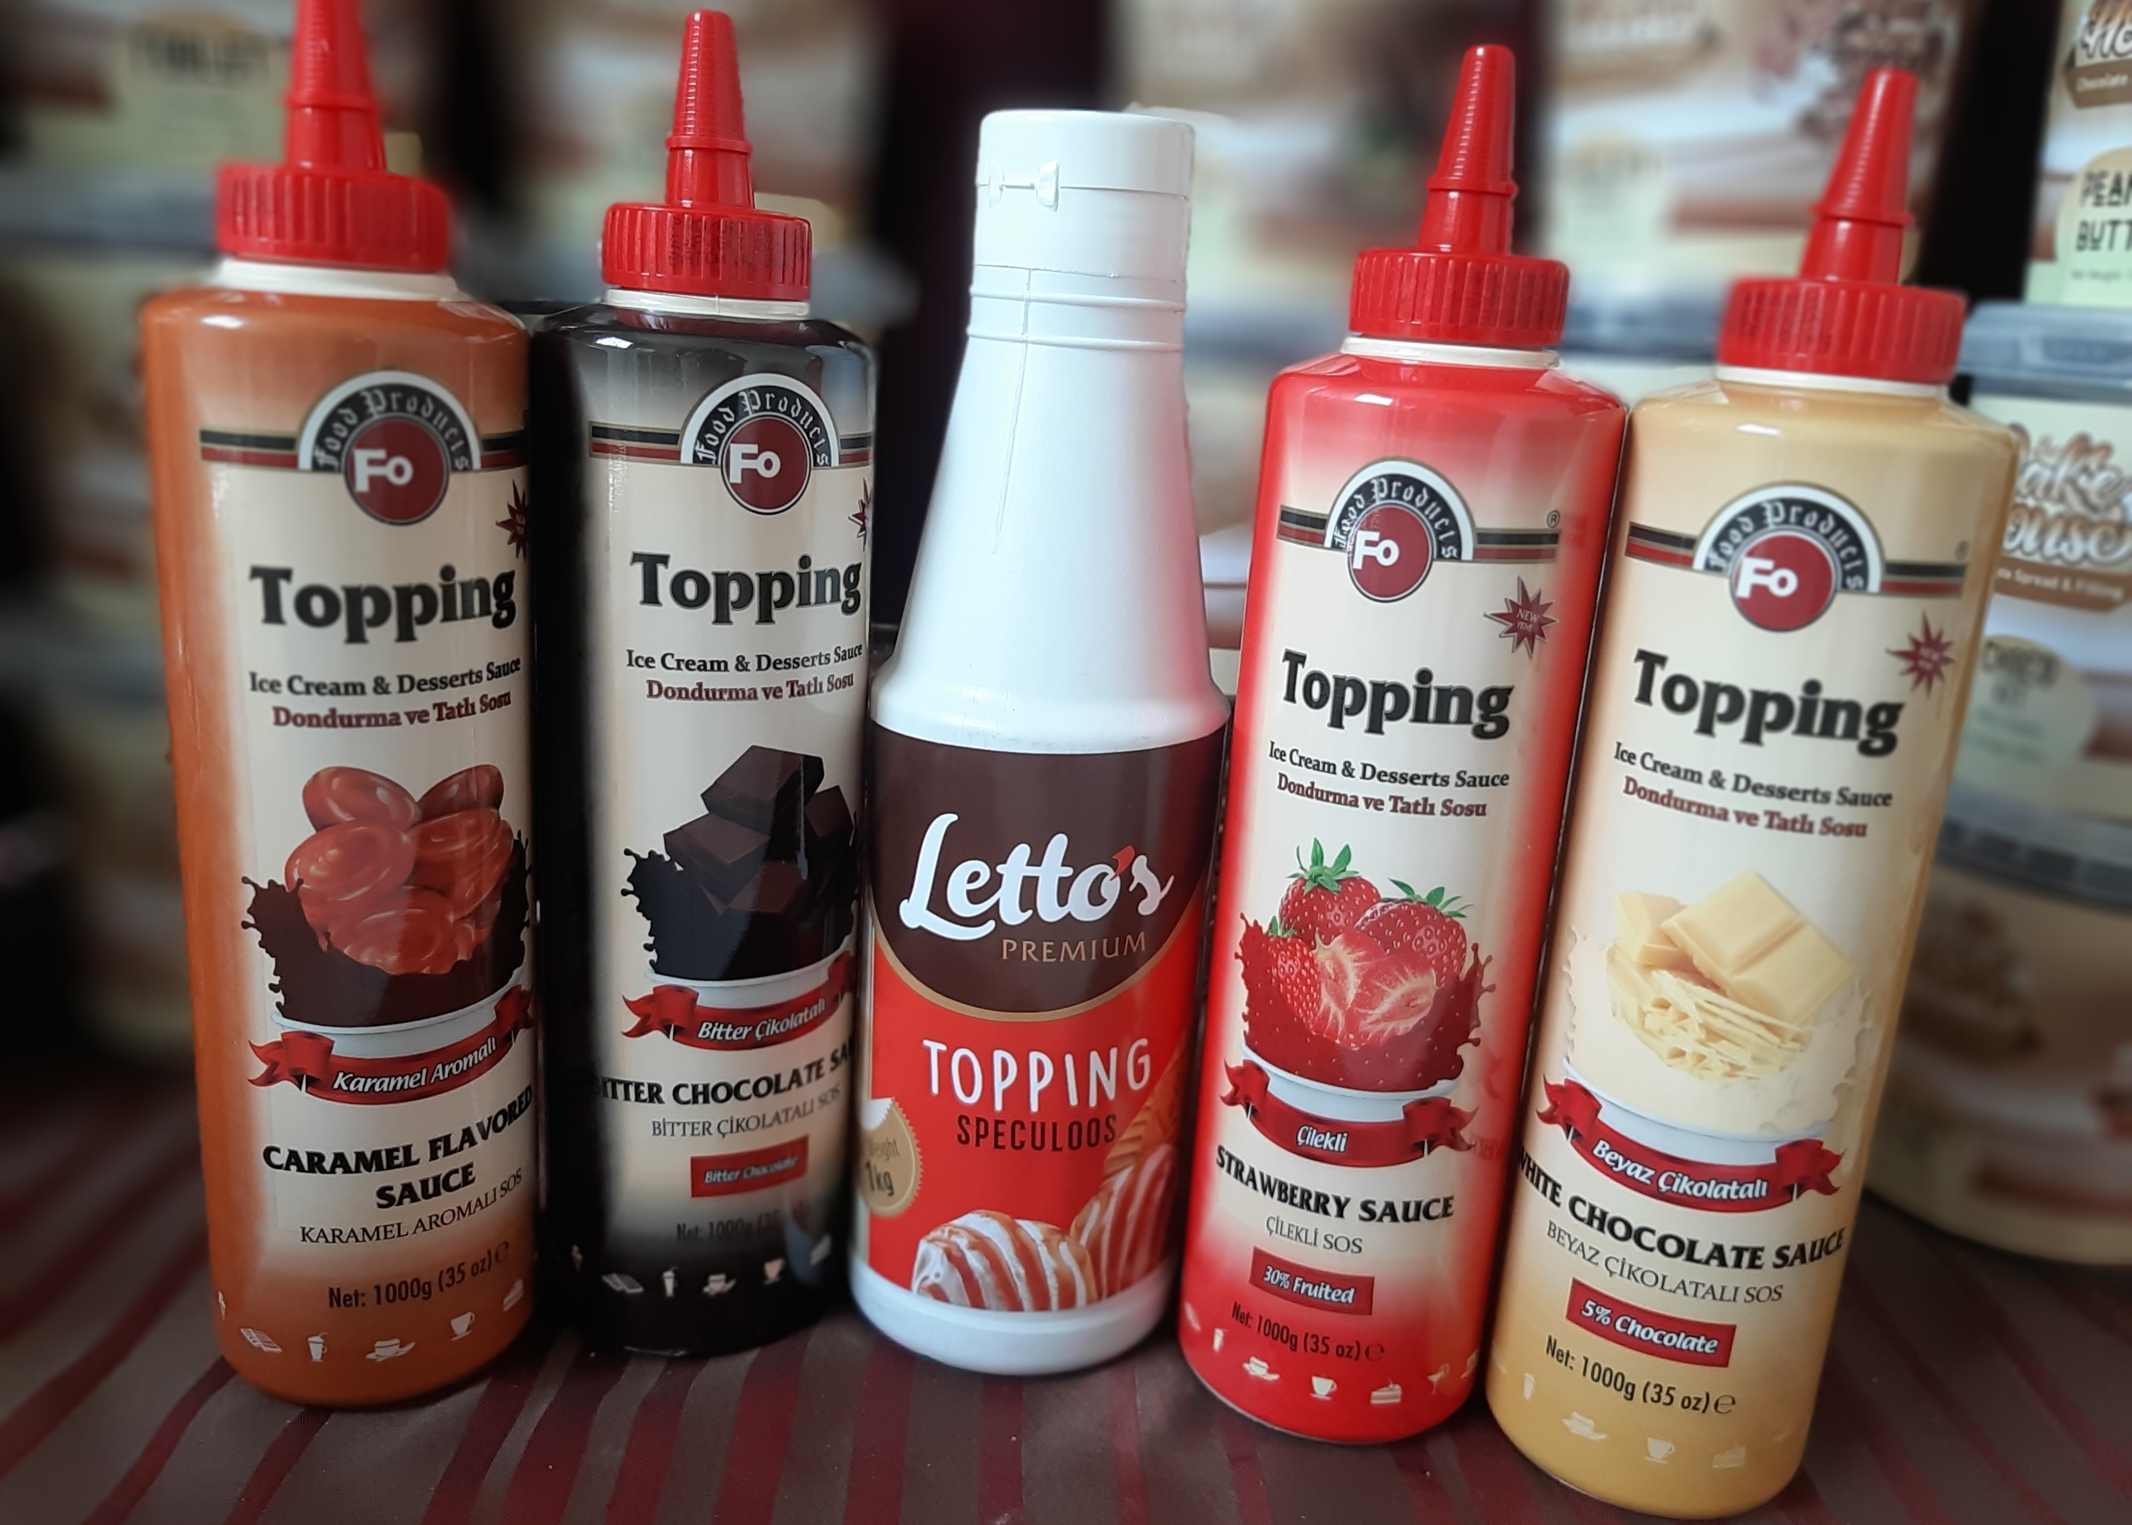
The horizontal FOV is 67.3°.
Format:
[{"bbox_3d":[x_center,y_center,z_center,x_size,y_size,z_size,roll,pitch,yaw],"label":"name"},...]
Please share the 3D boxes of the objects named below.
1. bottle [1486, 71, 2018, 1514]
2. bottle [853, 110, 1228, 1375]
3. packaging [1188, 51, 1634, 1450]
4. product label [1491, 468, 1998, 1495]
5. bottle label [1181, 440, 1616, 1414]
[{"bbox_3d":[0.142,0.013,0.333,0.069,0.290,0.069,11,16,24],"label":"bottle"},{"bbox_3d":[-0.004,-0.002,0.375,0.082,0.276,0.082,2,15,-7],"label":"bottle"},{"bbox_3d":[0.069,0.006,0.337,0.069,0.290,0.069,9,15,18],"label":"packaging"},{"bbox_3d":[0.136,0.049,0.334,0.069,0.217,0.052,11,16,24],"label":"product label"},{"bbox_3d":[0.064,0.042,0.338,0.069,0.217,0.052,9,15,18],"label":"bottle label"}]

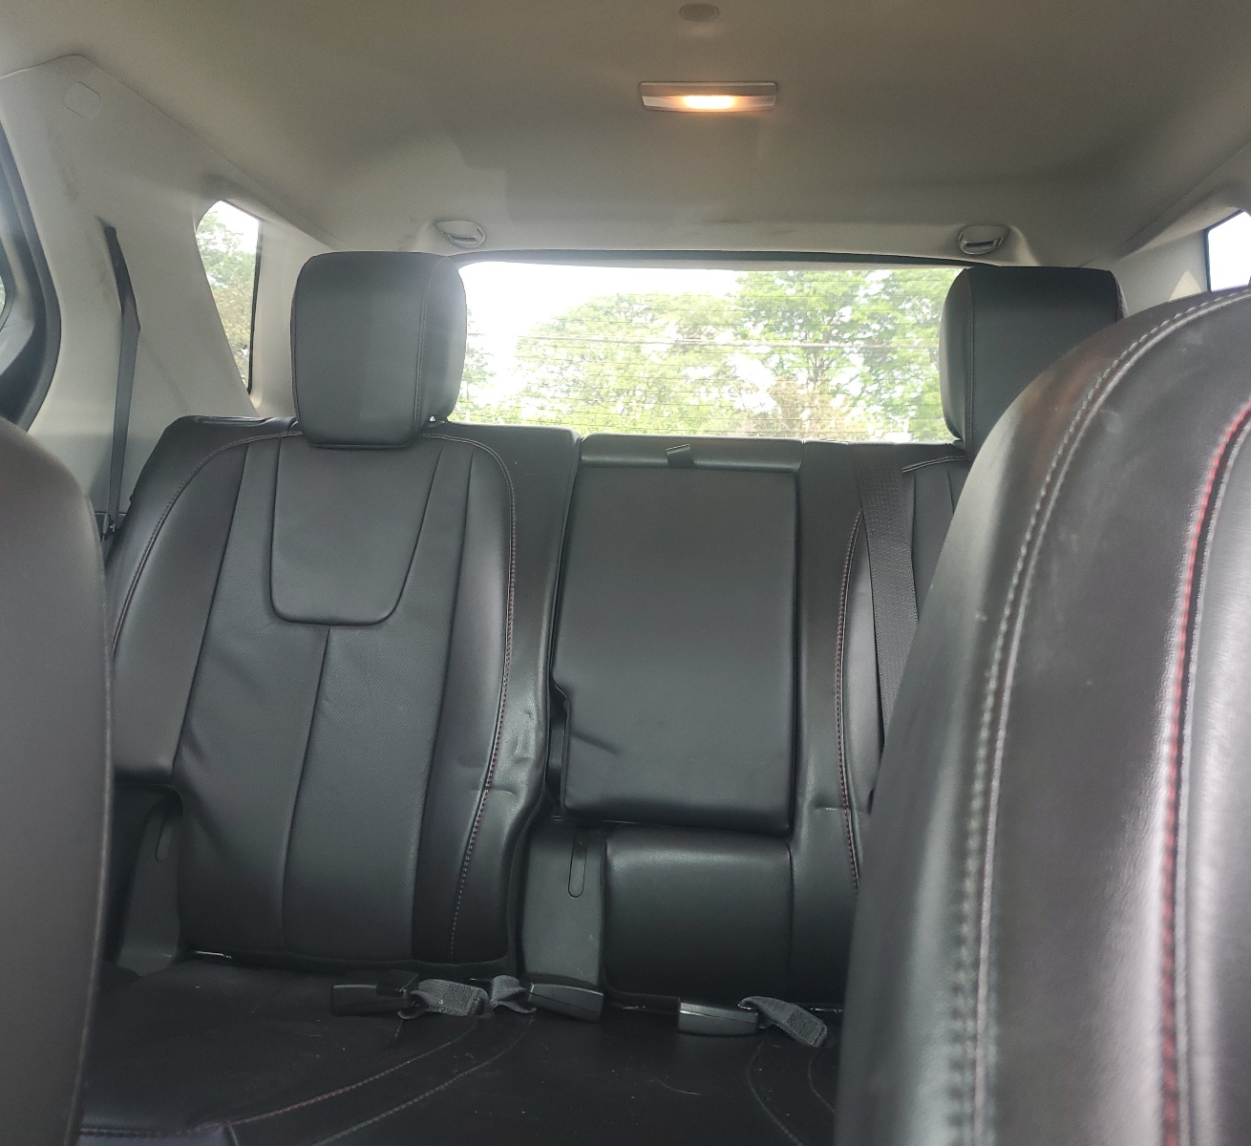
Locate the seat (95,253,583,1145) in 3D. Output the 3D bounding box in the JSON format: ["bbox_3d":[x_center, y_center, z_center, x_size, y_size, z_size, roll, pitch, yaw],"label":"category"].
[{"bbox_3d":[-0.346,0.102,1.038,0.520,0.920,0.760,2,4,6],"label":"seat"}]

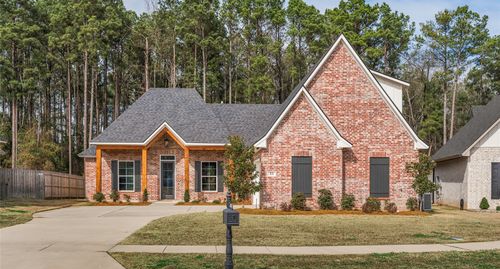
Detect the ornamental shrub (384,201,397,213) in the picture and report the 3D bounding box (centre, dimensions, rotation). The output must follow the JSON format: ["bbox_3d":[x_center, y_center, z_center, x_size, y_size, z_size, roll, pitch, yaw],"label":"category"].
[{"bbox_3d":[6.558,3.360,22.600,0.600,0.580,0.600,0,-1,-3],"label":"ornamental shrub"}]

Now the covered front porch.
[{"bbox_3d":[-5.107,1.698,28.200,7.920,4.410,2.300,0,-1,-3],"label":"covered front porch"}]

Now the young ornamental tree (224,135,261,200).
[{"bbox_3d":[-0.415,1.833,26.000,2.010,3.670,1.900,0,-1,-3],"label":"young ornamental tree"}]

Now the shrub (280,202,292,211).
[{"bbox_3d":[1.668,3.312,22.200,0.550,0.410,0.500,0,-1,-3],"label":"shrub"}]

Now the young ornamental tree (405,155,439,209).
[{"bbox_3d":[8.141,2.229,22.800,1.600,2.770,1.500,0,-1,-3],"label":"young ornamental tree"}]

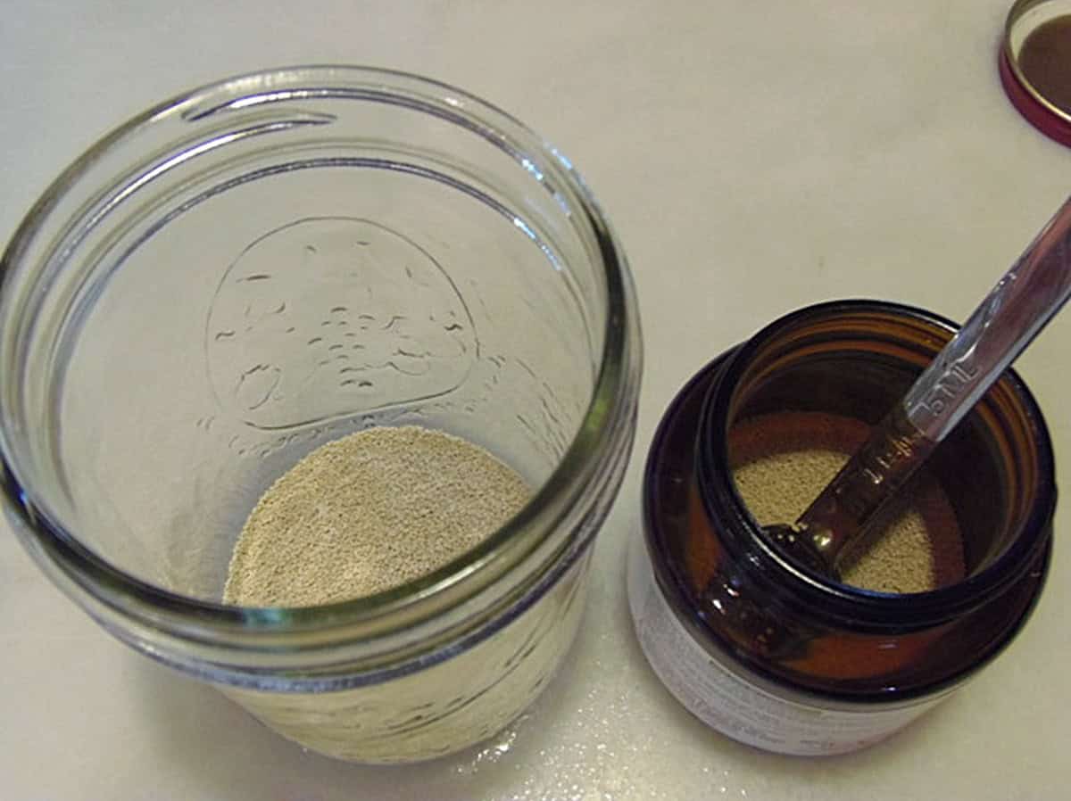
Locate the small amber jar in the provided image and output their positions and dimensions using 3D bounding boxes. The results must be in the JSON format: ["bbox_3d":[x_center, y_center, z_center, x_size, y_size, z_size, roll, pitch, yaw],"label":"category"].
[{"bbox_3d":[0.054,0.022,0.197,0.072,0.064,0.072,0,62,1],"label":"small amber jar"}]

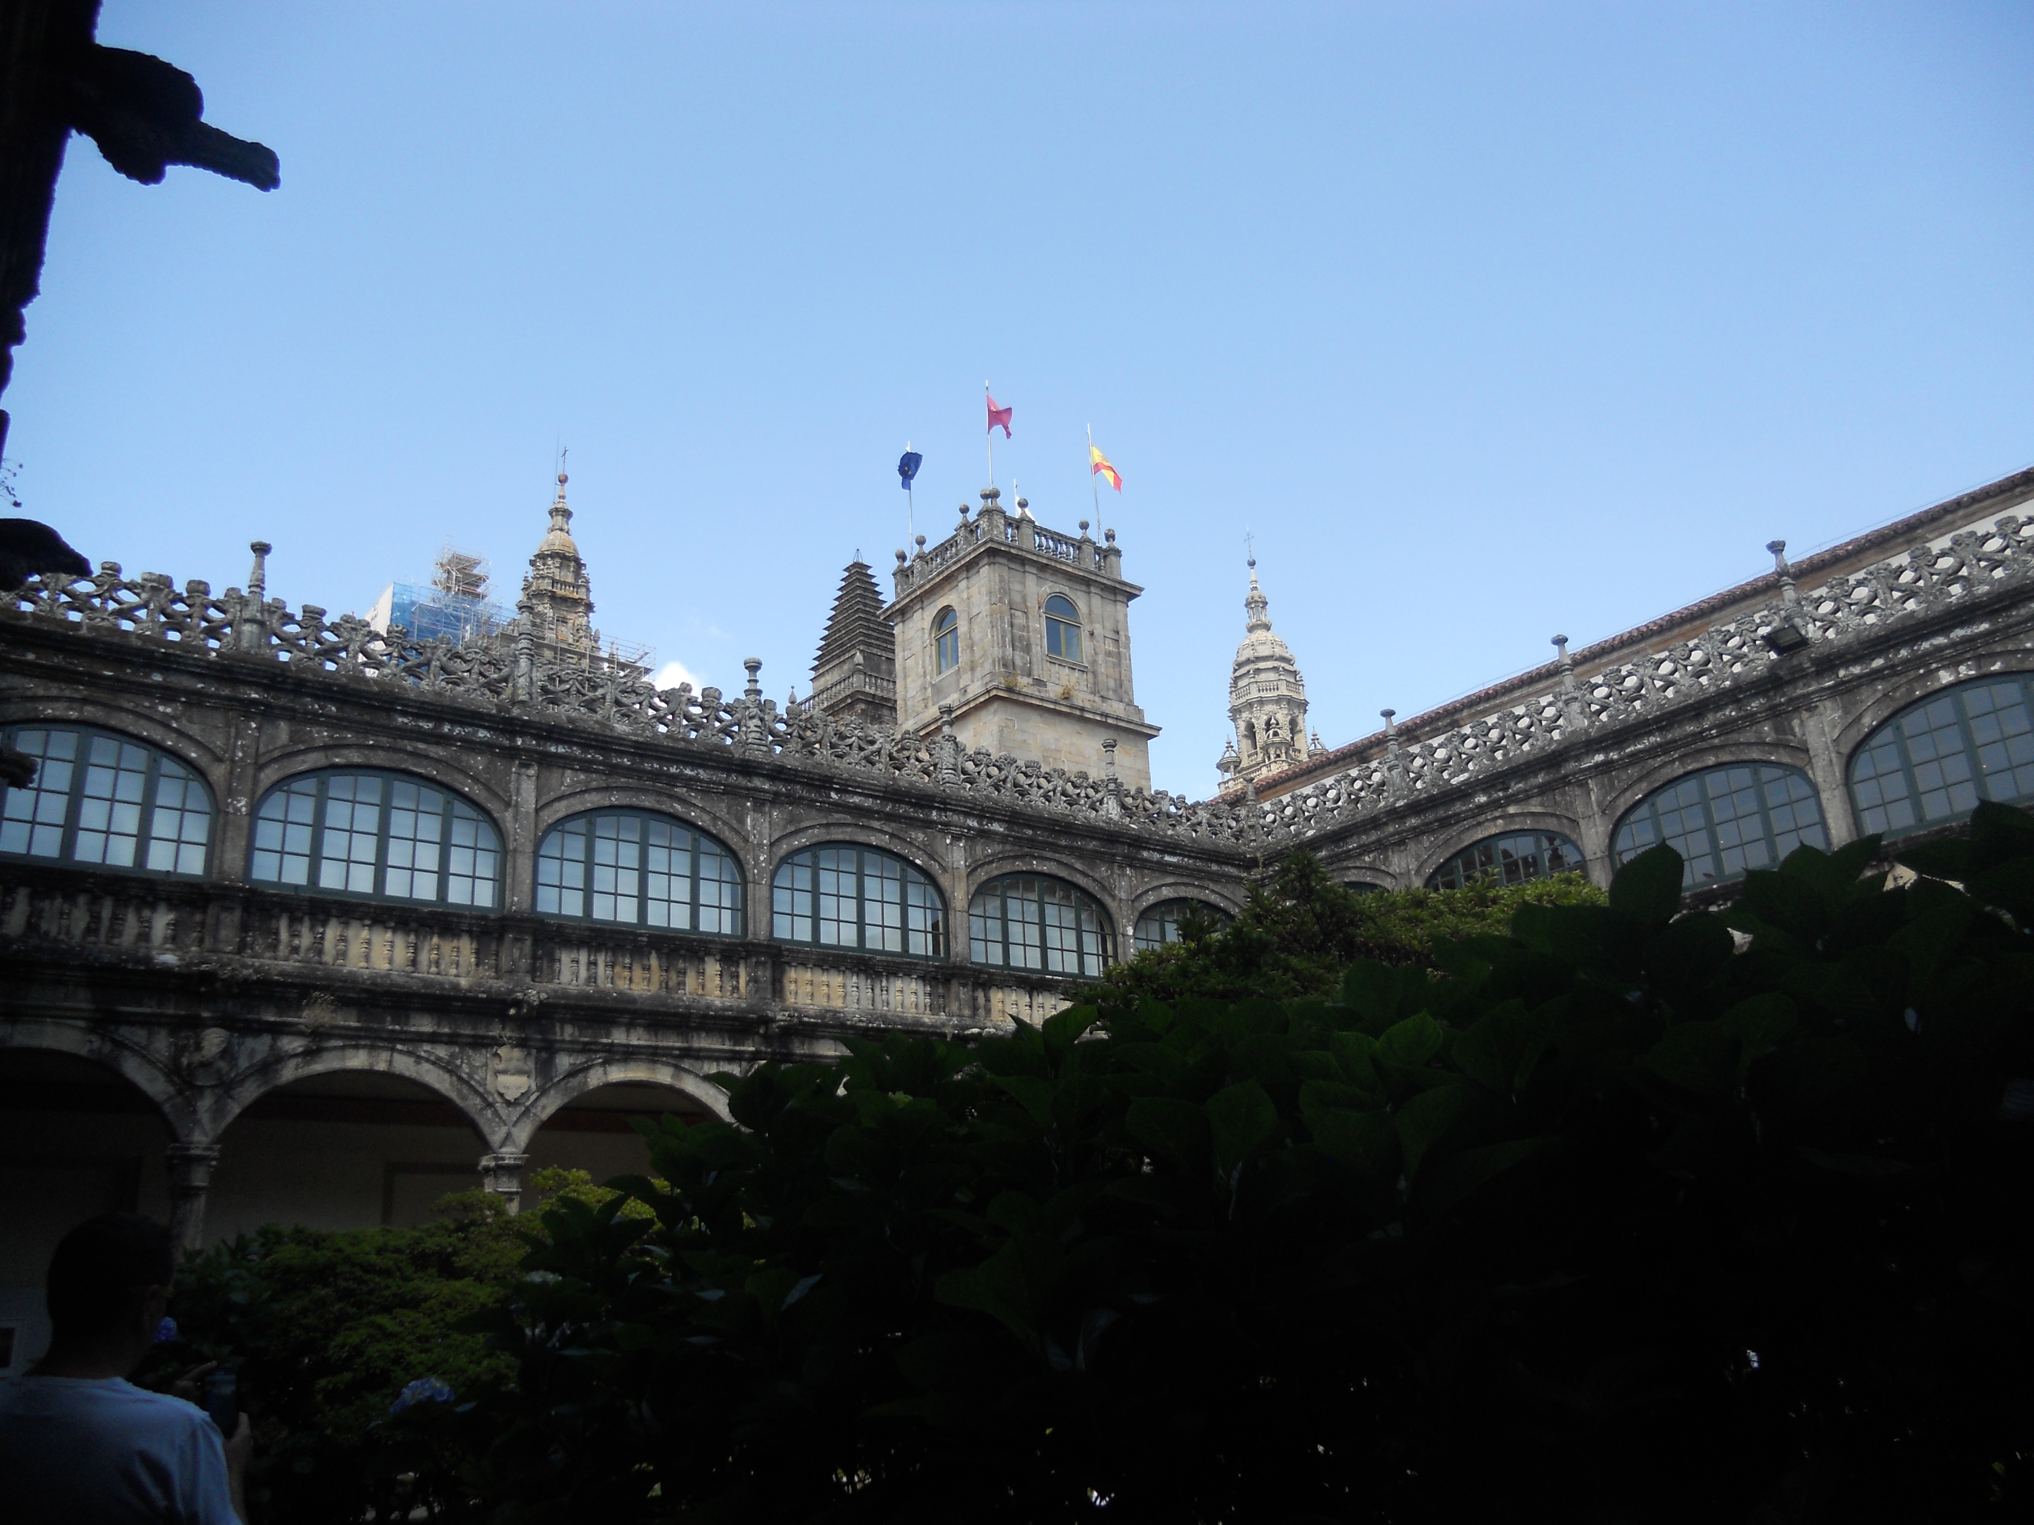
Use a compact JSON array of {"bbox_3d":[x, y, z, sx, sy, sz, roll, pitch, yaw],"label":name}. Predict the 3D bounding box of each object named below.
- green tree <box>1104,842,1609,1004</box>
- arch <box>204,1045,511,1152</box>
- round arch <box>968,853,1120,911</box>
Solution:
[{"bbox_3d":[1.960,2.443,8.462,2.950,3.908,2.800,-7,-20,11],"label":"green tree"},{"bbox_3d":[-8.039,4.091,19.379,3.528,1.224,0.500,12,-24,-36],"label":"arch"},{"bbox_3d":[0.361,2.177,26.934,3.240,1.206,0.400,12,-24,-36],"label":"round arch"}]

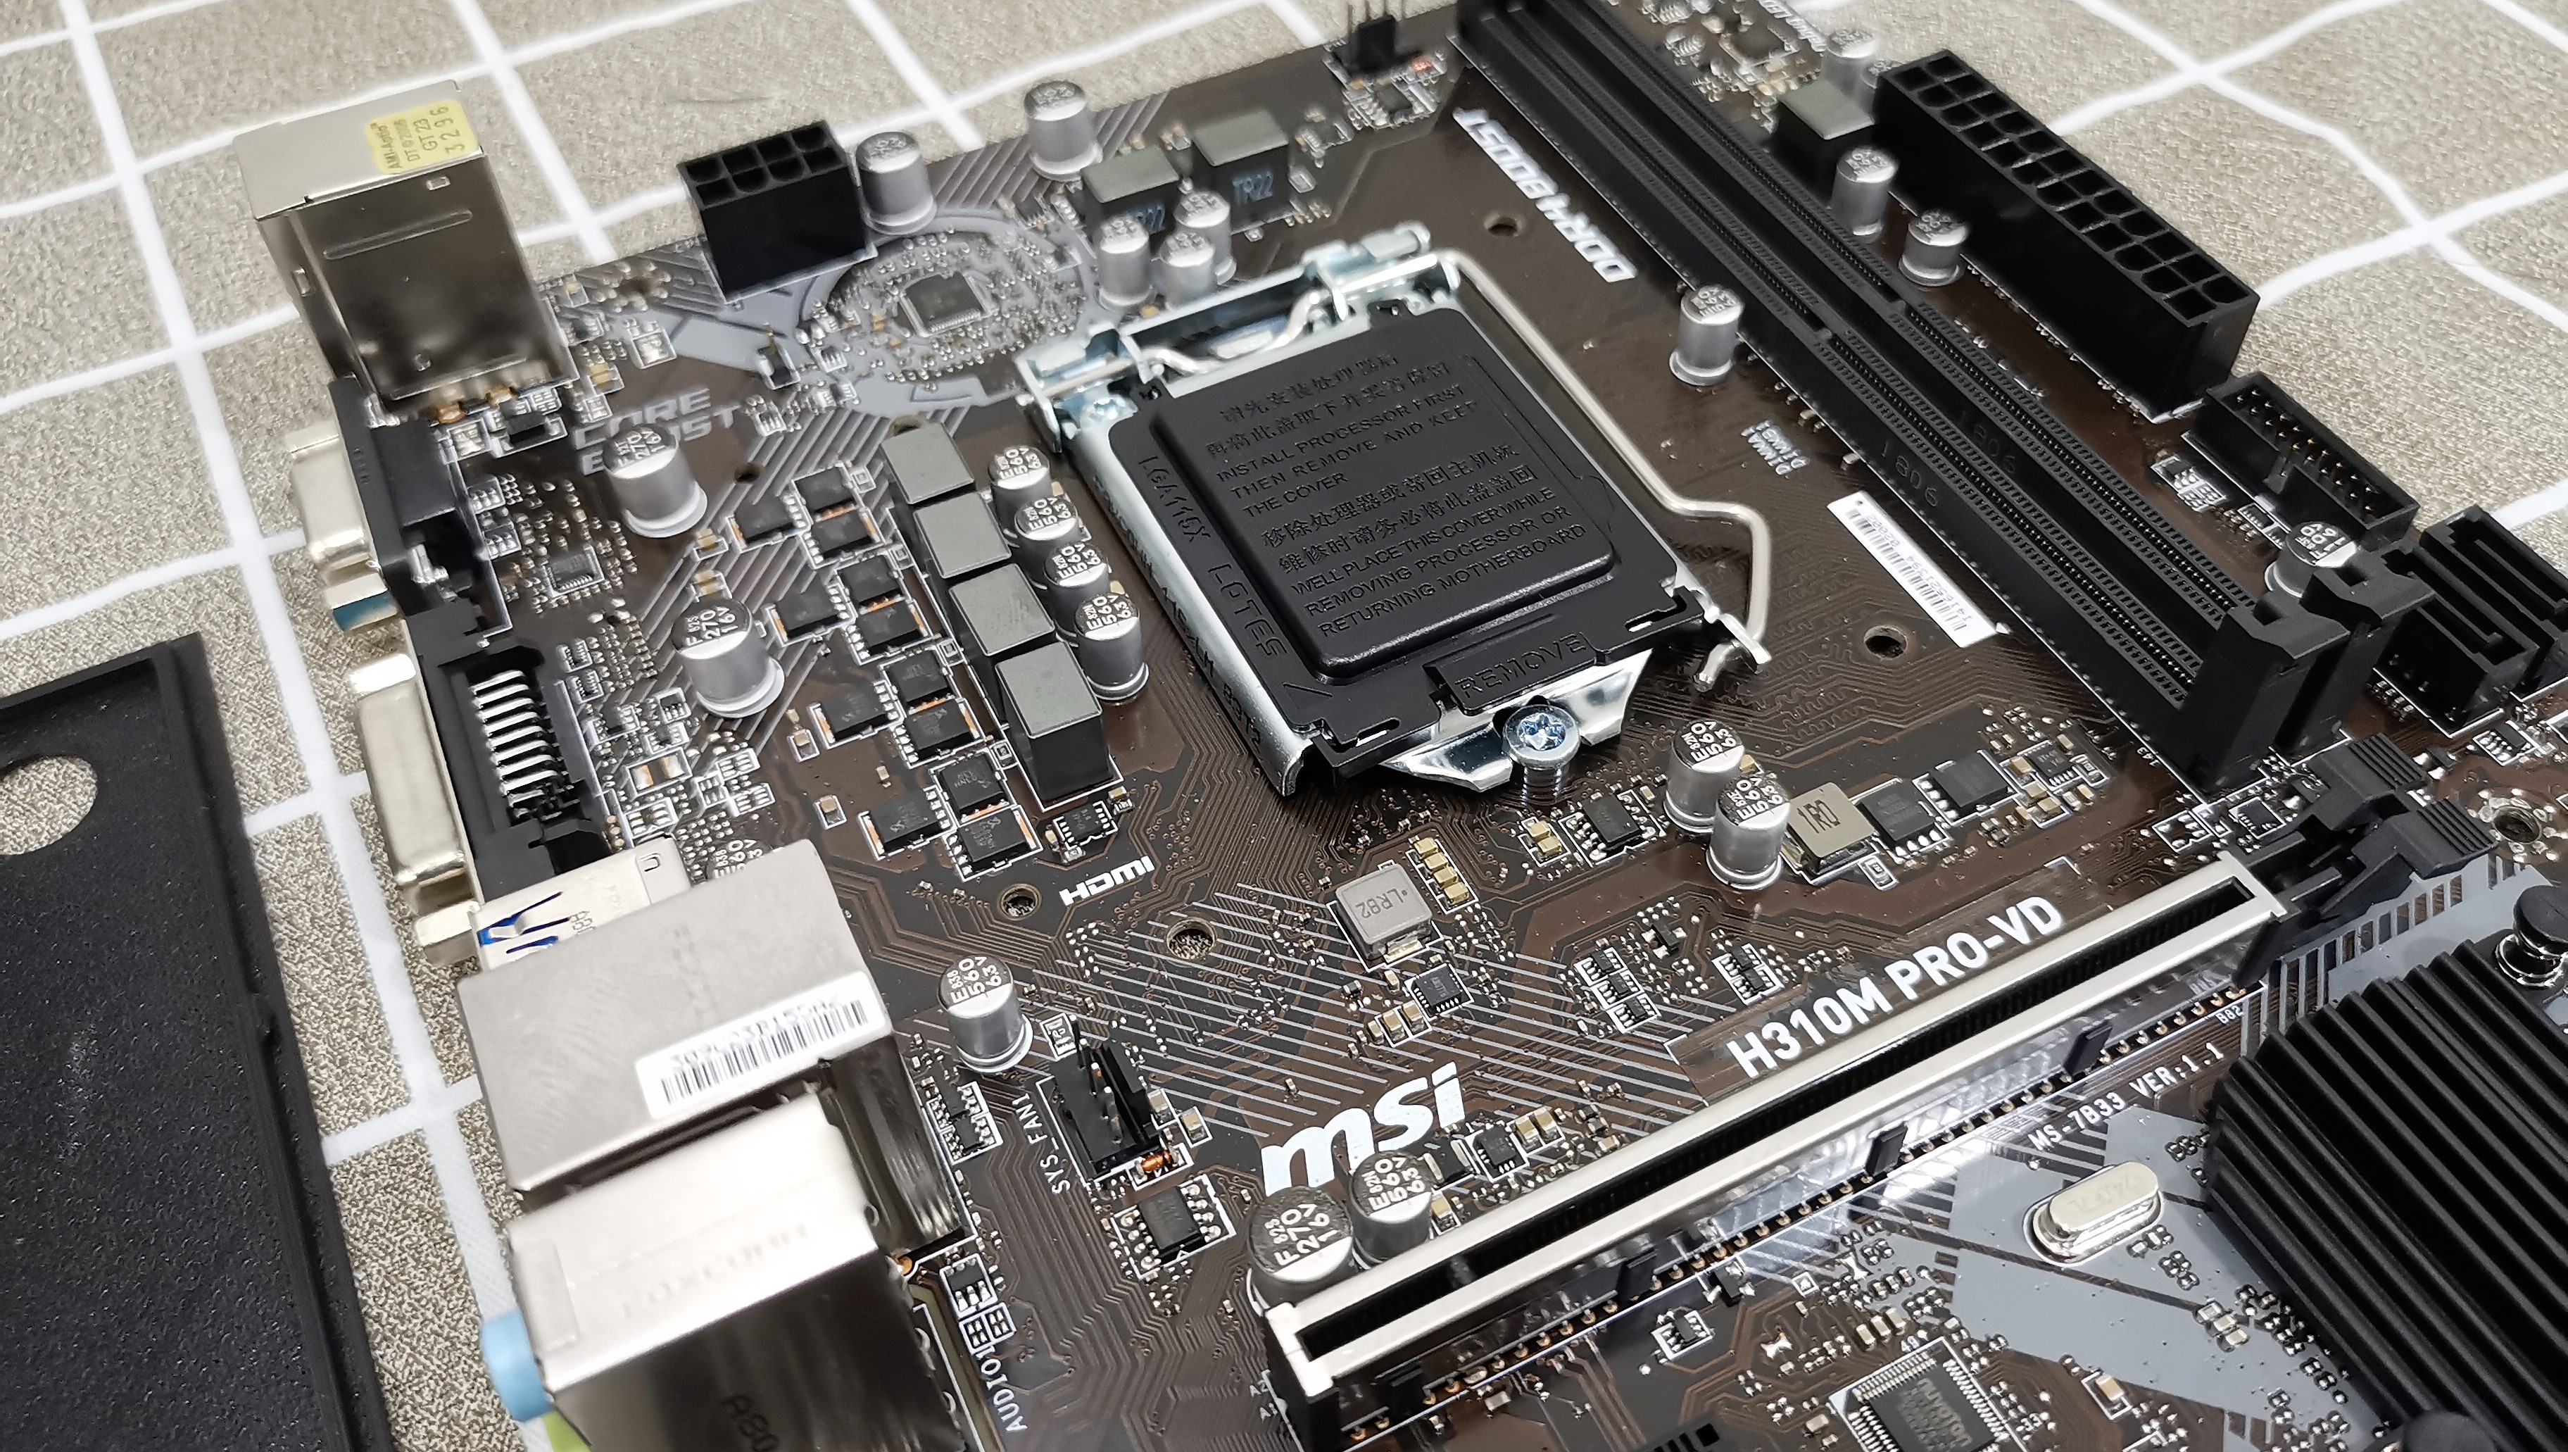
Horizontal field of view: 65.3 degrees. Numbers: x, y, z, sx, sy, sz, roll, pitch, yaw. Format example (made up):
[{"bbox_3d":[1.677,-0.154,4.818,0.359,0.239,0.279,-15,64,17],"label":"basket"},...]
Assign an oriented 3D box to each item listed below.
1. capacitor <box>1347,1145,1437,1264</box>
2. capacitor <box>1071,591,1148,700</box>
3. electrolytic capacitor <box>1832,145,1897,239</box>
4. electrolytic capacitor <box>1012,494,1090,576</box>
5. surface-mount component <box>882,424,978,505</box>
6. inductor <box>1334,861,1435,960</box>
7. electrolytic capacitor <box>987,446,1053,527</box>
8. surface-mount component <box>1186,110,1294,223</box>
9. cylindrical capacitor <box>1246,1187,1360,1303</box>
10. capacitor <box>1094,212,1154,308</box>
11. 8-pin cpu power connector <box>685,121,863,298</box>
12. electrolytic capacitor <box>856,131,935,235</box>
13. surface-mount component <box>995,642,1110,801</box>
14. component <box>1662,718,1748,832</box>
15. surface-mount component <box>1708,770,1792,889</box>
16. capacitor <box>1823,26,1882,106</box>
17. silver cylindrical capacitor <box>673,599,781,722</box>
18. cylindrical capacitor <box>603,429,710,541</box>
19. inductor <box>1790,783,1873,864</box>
[{"bbox_3d":[0.008,0.038,0.157,0.006,0.008,0.006,-1,51,1],"label":"capacitor"},{"bbox_3d":[-0.017,-0.008,0.194,0.006,0.009,0.006,-1,51,1],"label":"capacitor"},{"bbox_3d":[0.068,-0.062,0.234,0.006,0.008,0.006,-1,51,2],"label":"electrolytic capacitor"},{"bbox_3d":[-0.024,-0.018,0.203,0.006,0.008,0.006,-1,51,1],"label":"electrolytic capacitor"},{"bbox_3d":[-0.036,-0.024,0.207,0.007,0.009,0.010,-22,53,-15],"label":"surface-mount component"},{"bbox_3d":[0.009,0.017,0.177,0.006,0.003,0.007,-22,54,-15],"label":"inductor"},{"bbox_3d":[-0.027,-0.024,0.208,0.006,0.008,0.006,-1,51,1],"label":"electrolytic capacitor"},{"bbox_3d":[-0.005,-0.066,0.240,0.010,0.009,0.007,-22,53,-15],"label":"surface-mount component"},{"bbox_3d":[0.001,0.041,0.155,0.008,0.008,0.008,-1,51,1],"label":"cylindrical capacitor"},{"bbox_3d":[-0.018,-0.053,0.231,0.006,0.008,0.006,-1,51,1],"label":"capacitor"},{"bbox_3d":[-0.060,-0.061,0.237,0.018,0.013,0.010,-22,54,-14],"label":"8-pin cpu power connector"},{"bbox_3d":[-0.047,-0.065,0.242,0.008,0.009,0.008,-1,51,1],"label":"electrolytic capacitor"},{"bbox_3d":[-0.021,0.000,0.188,0.007,0.009,0.010,-22,54,-15],"label":"surface-mount component"},{"bbox_3d":[0.038,0.005,0.182,0.006,0.009,0.006,-1,51,1],"label":"component"},{"bbox_3d":[0.041,0.009,0.178,0.006,0.008,0.006,-1,51,2],"label":"surface-mount component"},{"bbox_3d":[0.070,-0.082,0.250,0.006,0.008,0.006,-1,51,2],"label":"capacitor"},{"bbox_3d":[-0.054,-0.007,0.195,0.008,0.008,0.008,-1,51,1],"label":"silver cylindrical capacitor"},{"bbox_3d":[-0.066,-0.026,0.211,0.008,0.008,0.008,-22,53,-15],"label":"cylindrical capacitor"},{"bbox_3d":[0.049,0.009,0.181,0.007,0.003,0.007,-22,53,-15],"label":"inductor"}]

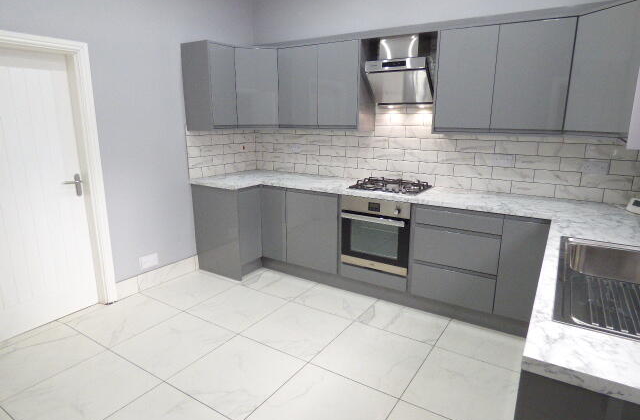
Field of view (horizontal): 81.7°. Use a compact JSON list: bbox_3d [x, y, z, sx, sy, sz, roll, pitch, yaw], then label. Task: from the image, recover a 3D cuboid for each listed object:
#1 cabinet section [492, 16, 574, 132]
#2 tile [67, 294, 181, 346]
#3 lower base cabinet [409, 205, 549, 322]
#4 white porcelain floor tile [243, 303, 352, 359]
[{"bbox_3d":[1.486,-0.910,2.586,0.442,0.703,0.335,9,15,31],"label":"cabinet section"},{"bbox_3d":[-1.493,0.834,2.858,0.600,0.010,0.600,8,15,32],"label":"tile"},{"bbox_3d":[1.217,0.311,2.852,0.876,0.730,0.581,9,15,31],"label":"lower base cabinet"},{"bbox_3d":[-0.160,0.866,2.715,0.600,0.010,0.600,8,15,32],"label":"white porcelain floor tile"}]

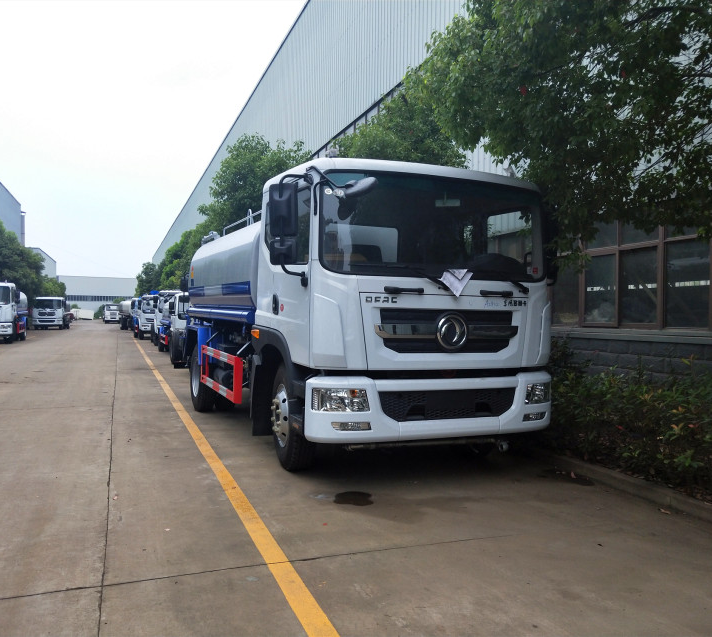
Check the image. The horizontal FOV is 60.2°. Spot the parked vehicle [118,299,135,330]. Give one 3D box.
[{"bbox_3d":[-19.034,-0.411,54.393,2.450,2.900,6.800,0,0,-29],"label":"parked vehicle"}]

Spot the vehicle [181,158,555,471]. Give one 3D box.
[{"bbox_3d":[-0.604,-0.005,8.583,2.500,2.950,7.200,1,0,-24],"label":"vehicle"}]

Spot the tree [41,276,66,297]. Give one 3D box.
[{"bbox_3d":[-38.604,-2.395,77.985,5.000,6.200,5.000,1,0,-21],"label":"tree"}]

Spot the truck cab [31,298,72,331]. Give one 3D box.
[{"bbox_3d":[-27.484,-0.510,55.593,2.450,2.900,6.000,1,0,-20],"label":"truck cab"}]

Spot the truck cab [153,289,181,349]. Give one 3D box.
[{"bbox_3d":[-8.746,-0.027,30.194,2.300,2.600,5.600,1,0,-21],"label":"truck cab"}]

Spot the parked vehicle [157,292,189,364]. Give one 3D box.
[{"bbox_3d":[-5.427,0.155,21.094,2.200,2.400,6.300,1,0,-21],"label":"parked vehicle"}]

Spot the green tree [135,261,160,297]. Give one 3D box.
[{"bbox_3d":[-28.750,-3.526,85.979,5.000,8.600,5.000,1,0,-21],"label":"green tree"}]

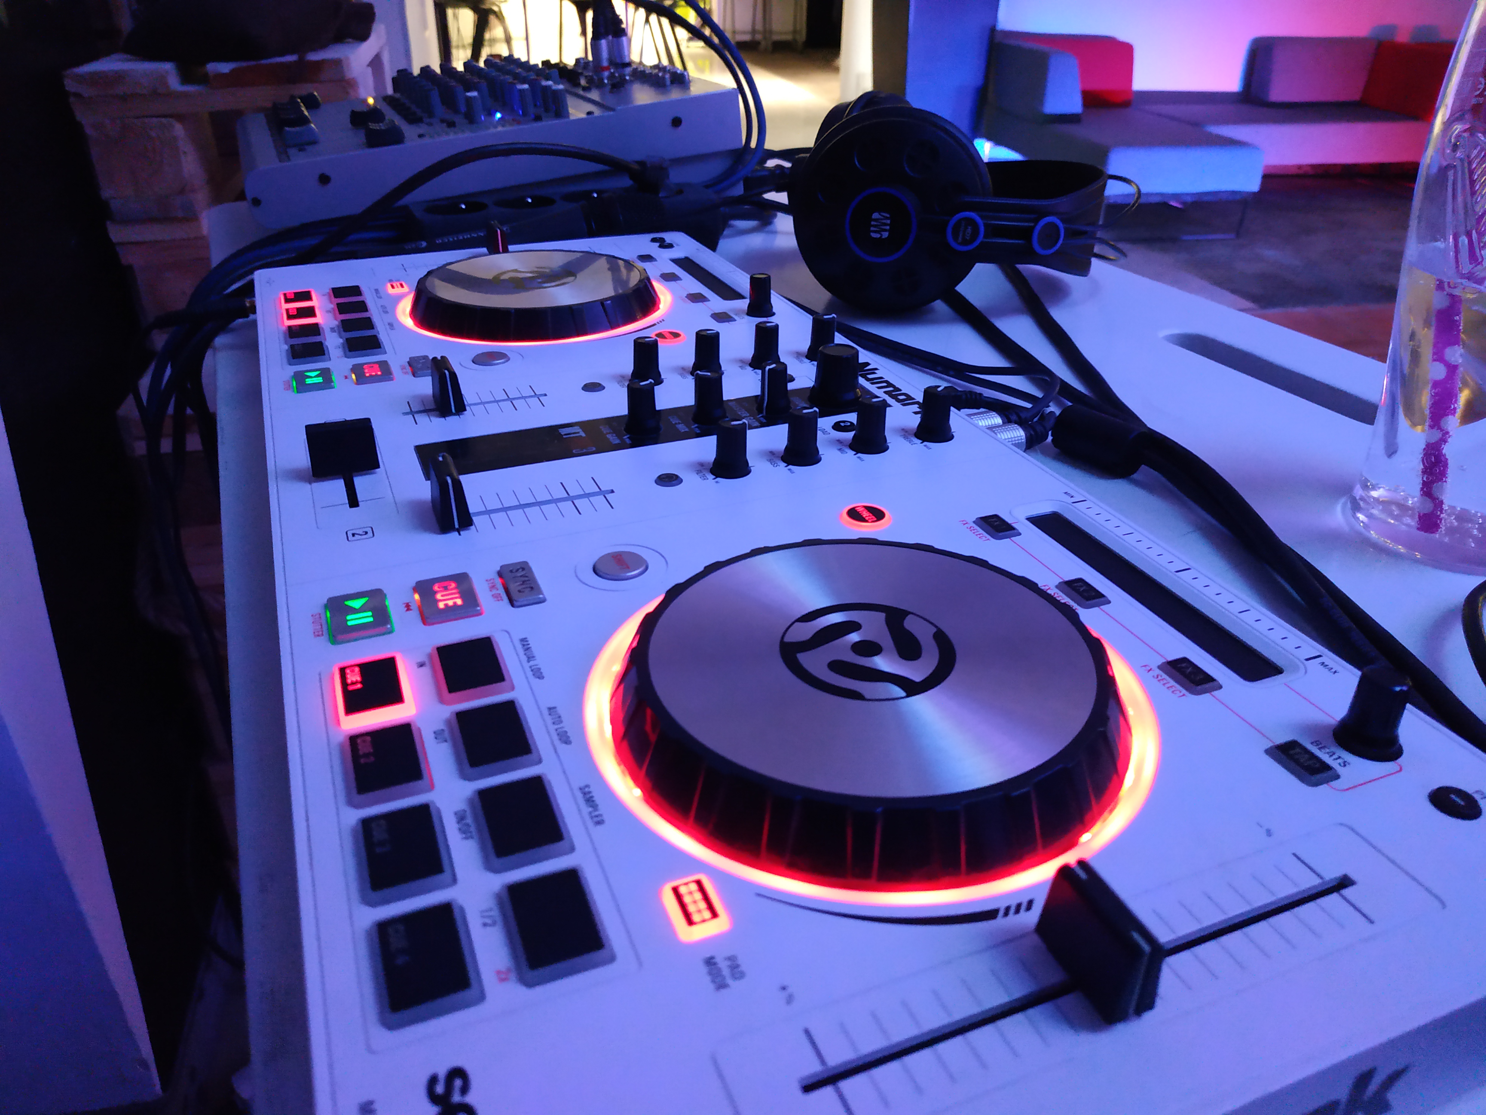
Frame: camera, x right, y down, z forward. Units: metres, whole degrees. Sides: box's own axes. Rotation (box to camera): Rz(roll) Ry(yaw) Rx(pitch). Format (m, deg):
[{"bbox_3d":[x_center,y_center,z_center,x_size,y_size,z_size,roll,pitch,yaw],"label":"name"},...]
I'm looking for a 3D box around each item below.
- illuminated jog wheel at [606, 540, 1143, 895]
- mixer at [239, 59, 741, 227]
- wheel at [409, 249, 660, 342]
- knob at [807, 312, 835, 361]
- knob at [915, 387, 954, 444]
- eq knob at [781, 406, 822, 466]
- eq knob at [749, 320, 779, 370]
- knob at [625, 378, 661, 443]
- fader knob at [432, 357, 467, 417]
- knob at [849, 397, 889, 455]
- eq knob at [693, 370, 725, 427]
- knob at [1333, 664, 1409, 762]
[{"bbox_3d":[0.027,0.024,0.229,0.115,0.013,0.115,1,30,0],"label":"illuminated jog wheel"},{"bbox_3d":[-0.206,-0.338,0.808,0.340,0.090,0.252,-11,32,-20],"label":"mixer"},{"bbox_3d":[-0.097,-0.125,0.480,0.115,0.013,0.115,1,30,0],"label":"wheel"},{"bbox_3d":[0.033,-0.090,0.420,0.013,0.016,0.013,1,30,0],"label":"knob"},{"bbox_3d":[0.066,-0.049,0.351,0.013,0.016,0.013,12,32,18],"label":"knob"},{"bbox_3d":[0.019,-0.040,0.334,0.013,0.016,0.013,1,30,0],"label":"eq knob"},{"bbox_3d":[0.009,-0.085,0.410,0.013,0.016,0.013,1,30,0],"label":"eq knob"},{"bbox_3d":[-0.035,-0.052,0.354,0.013,0.016,0.013,-12,33,-20],"label":"knob"},{"bbox_3d":[-0.105,-0.061,0.367,0.009,0.016,0.019,-12,33,-20],"label":"fader knob"},{"bbox_3d":[0.043,-0.044,0.342,0.013,0.016,0.013,1,30,0],"label":"knob"},{"bbox_3d":[-0.012,-0.056,0.362,0.013,0.016,0.013,1,30,0],"label":"eq knob"},{"bbox_3d":[0.132,0.032,0.214,0.013,0.016,0.013,-12,33,-20],"label":"knob"}]

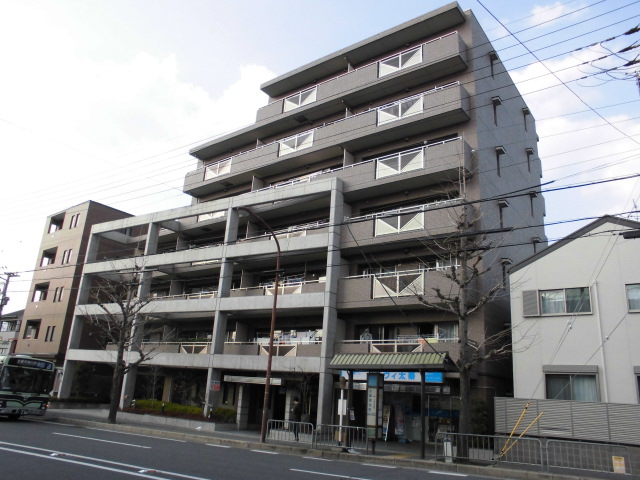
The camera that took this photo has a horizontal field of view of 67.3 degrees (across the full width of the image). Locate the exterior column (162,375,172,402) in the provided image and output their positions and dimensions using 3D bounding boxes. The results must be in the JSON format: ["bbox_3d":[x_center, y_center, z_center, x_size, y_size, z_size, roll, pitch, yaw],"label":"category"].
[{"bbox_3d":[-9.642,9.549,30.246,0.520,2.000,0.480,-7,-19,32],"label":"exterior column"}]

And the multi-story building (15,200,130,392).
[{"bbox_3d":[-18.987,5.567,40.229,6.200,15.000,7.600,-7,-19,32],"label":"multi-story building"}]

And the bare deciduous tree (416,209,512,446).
[{"bbox_3d":[4.810,2.825,16.208,3.200,8.500,3.000,-7,-19,32],"label":"bare deciduous tree"}]

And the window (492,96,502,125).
[{"bbox_3d":[9.433,-6.879,25.546,0.280,1.400,0.550,-9,-21,36],"label":"window"}]

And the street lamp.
[{"bbox_3d":[-2.578,3.087,17.673,0.350,8.360,2.810,-7,-19,32],"label":"street lamp"}]

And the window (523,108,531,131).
[{"bbox_3d":[13.342,-7.848,31.057,0.280,1.400,0.550,-9,-21,36],"label":"window"}]

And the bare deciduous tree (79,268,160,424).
[{"bbox_3d":[-9.820,5.293,24.439,3.500,7.600,3.300,-7,-19,32],"label":"bare deciduous tree"}]

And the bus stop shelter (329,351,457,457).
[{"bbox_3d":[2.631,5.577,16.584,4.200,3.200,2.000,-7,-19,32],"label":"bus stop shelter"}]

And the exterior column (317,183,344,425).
[{"bbox_3d":[0.528,2.797,23.233,0.270,12.050,0.720,-7,-19,31],"label":"exterior column"}]

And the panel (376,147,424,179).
[{"bbox_3d":[3.959,-3.745,23.775,2.580,1.030,0.070,-9,-21,36],"label":"panel"}]

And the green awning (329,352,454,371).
[{"bbox_3d":[2.591,4.328,17.126,4.200,0.650,1.850,-6,-19,30],"label":"green awning"}]

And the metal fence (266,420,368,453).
[{"bbox_3d":[-0.195,6.936,16.961,4.150,0.800,0.060,-6,-19,30],"label":"metal fence"}]

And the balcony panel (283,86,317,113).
[{"bbox_3d":[-1.183,-8.549,29.494,2.580,1.030,0.070,-9,-21,36],"label":"balcony panel"}]

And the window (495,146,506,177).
[{"bbox_3d":[9.119,-3.954,24.179,0.350,1.400,0.620,-9,-20,36],"label":"window"}]

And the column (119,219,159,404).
[{"bbox_3d":[-10.800,4.364,28.927,0.350,11.200,0.620,-7,-19,32],"label":"column"}]

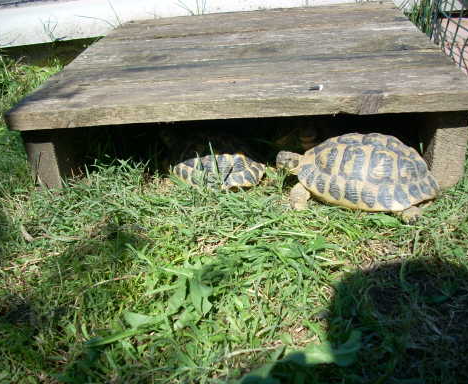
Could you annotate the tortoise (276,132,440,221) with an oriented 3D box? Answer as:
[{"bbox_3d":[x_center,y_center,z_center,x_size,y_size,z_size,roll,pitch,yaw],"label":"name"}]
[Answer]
[{"bbox_3d":[0.161,-0.030,0.751,0.226,0.097,0.142,8,30,24],"label":"tortoise"}]

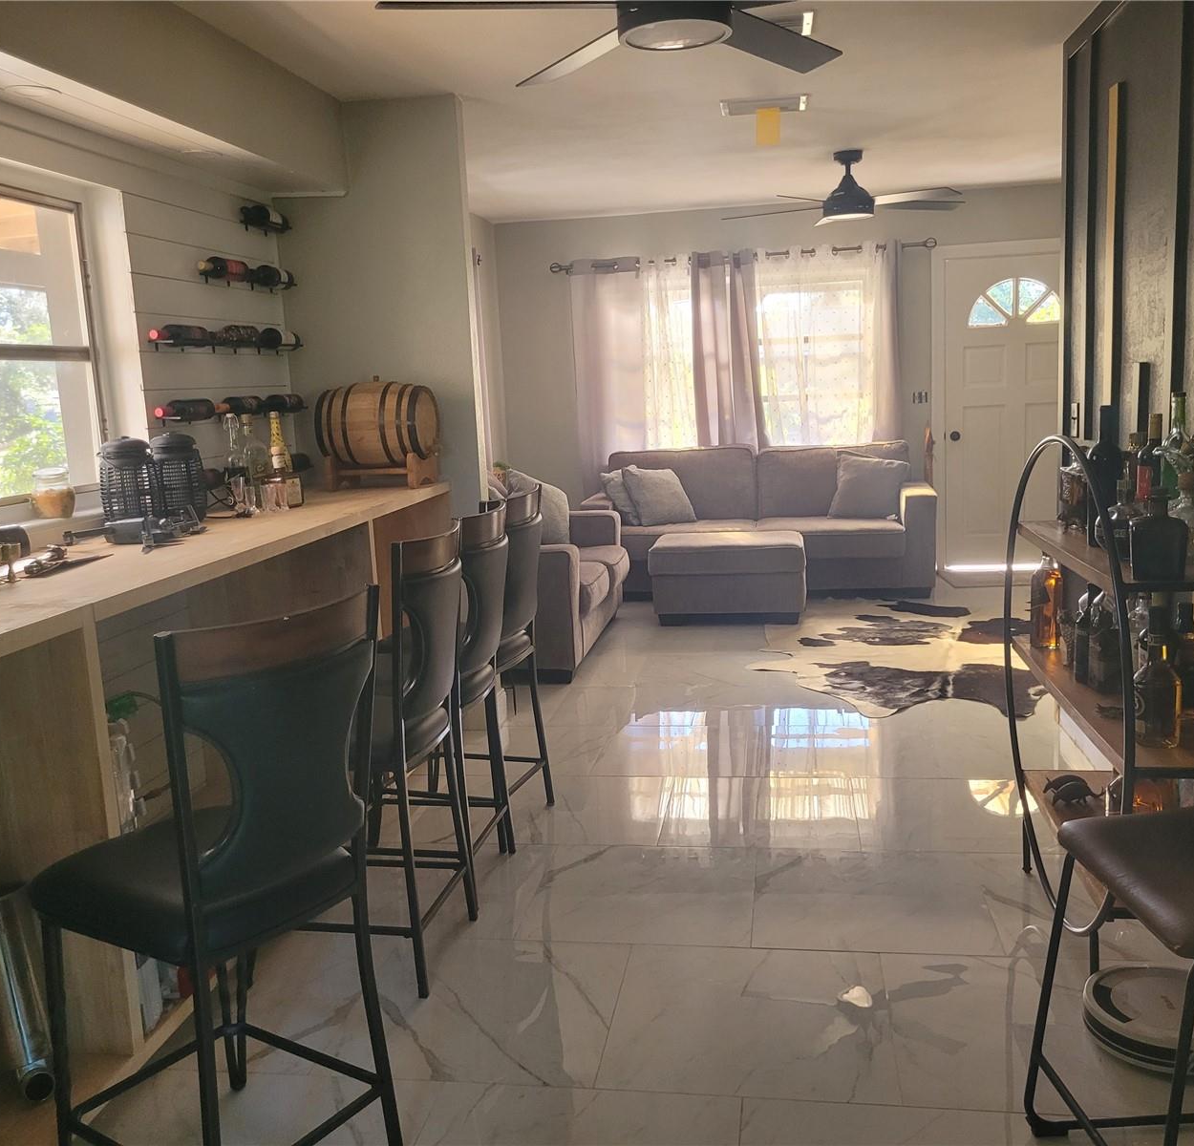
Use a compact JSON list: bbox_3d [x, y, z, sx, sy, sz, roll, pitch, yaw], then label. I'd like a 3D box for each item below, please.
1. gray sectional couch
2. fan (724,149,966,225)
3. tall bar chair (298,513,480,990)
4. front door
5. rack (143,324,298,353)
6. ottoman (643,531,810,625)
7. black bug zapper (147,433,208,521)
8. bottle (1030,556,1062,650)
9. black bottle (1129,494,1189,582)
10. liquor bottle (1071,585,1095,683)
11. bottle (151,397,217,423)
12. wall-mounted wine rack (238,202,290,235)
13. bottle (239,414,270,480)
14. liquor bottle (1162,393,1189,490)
[{"bbox_3d":[1.010,-0.338,7.376,2.170,0.900,0.880,-1,10,9],"label":"gray sectional couch"},{"bbox_3d":[1.291,-1.970,5.870,1.270,0.350,1.240,-1,10,9],"label":"fan"},{"bbox_3d":[-0.569,0.430,2.805,0.520,1.060,0.440,-1,10,9],"label":"tall bar chair"},{"bbox_3d":[2.715,-1.031,7.454,0.970,2.070,0.100,-1,10,9],"label":"front door"},{"bbox_3d":[-1.326,-0.828,4.100,0.105,0.098,1.130,-1,10,9],"label":"rack"},{"bbox_3d":[0.774,0.027,6.687,0.855,0.452,0.600,-1,10,9],"label":"ottoman"},{"bbox_3d":[-1.288,-0.288,3.475,0.175,0.276,0.175,-6,10,-20],"label":"black bug zapper"},{"bbox_3d":[1.226,0.065,3.134,0.078,0.274,0.080,-6,10,-16],"label":"bottle"},{"bbox_3d":[1.134,-0.077,2.314,0.115,0.174,0.085,1,10,21],"label":"black bottle"},{"bbox_3d":[1.183,0.151,2.794,0.060,0.217,0.060,-3,9,-2],"label":"liquor bottle"},{"bbox_3d":[-1.365,-0.533,3.785,0.075,0.075,0.297,-1,10,9],"label":"bottle"},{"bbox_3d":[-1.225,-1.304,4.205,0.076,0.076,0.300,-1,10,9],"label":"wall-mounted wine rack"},{"bbox_3d":[-1.236,-0.399,4.120,0.098,0.310,0.085,-10,12,-38],"label":"bottle"},{"bbox_3d":[1.416,-0.261,2.779,0.074,0.338,0.074,-3,9,-2],"label":"liquor bottle"}]

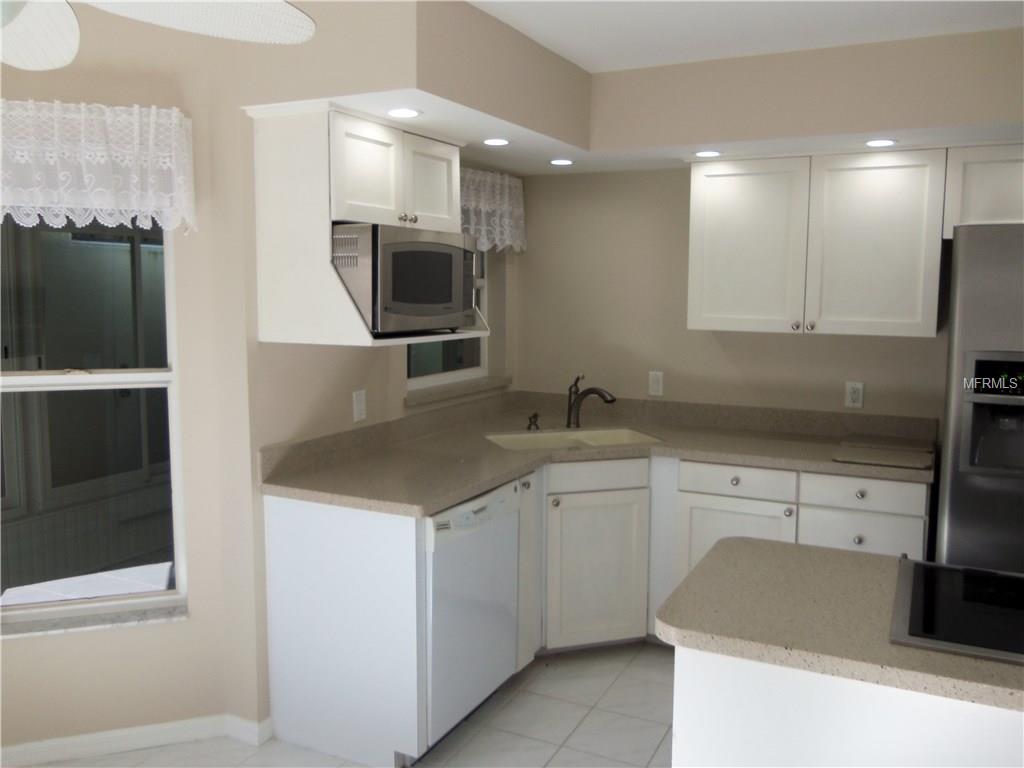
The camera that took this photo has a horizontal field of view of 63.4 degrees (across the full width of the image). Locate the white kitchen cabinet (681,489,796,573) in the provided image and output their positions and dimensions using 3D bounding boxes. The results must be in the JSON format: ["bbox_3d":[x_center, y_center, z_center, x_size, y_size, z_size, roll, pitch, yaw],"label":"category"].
[{"bbox_3d":[1.028,0.767,3.611,0.467,0.690,0.580,3,7,27],"label":"white kitchen cabinet"}]

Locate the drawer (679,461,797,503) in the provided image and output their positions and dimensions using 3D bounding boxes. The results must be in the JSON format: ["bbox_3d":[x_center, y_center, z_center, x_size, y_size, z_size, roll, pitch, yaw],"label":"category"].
[{"bbox_3d":[0.987,0.371,3.487,0.467,0.121,0.400,3,7,27],"label":"drawer"}]

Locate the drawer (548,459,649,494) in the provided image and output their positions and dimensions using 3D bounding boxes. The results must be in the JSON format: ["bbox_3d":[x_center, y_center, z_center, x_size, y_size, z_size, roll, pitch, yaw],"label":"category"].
[{"bbox_3d":[0.308,0.362,3.569,0.450,0.121,0.340,-2,7,-18],"label":"drawer"}]

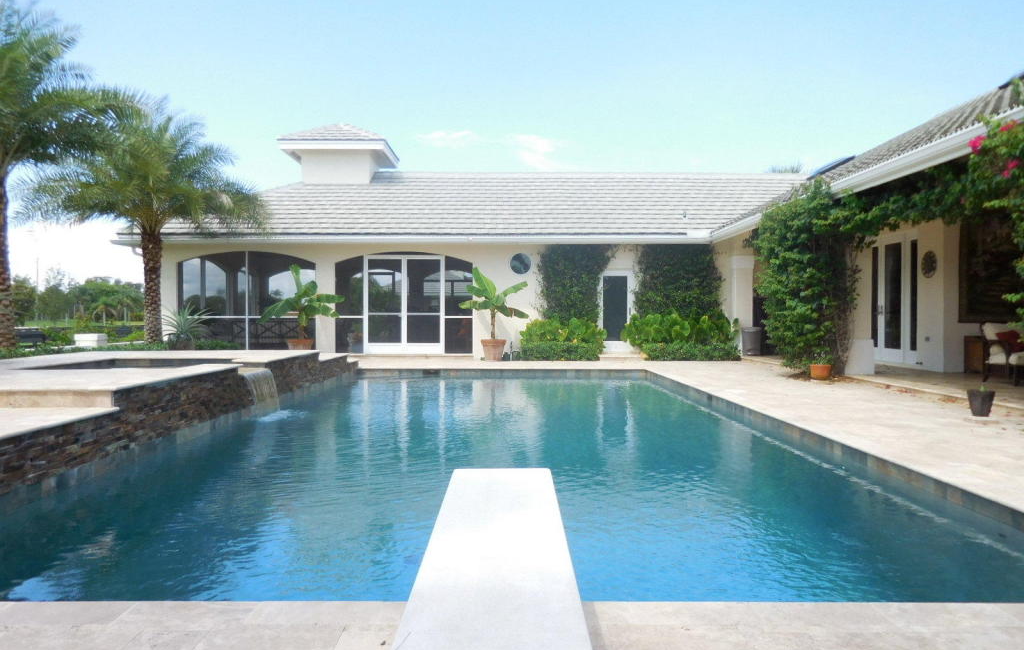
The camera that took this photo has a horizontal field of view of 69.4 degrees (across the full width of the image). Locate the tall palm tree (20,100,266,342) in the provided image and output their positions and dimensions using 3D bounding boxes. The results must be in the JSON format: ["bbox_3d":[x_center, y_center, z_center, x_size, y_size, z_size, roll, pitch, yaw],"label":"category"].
[{"bbox_3d":[-7.750,-2.130,15.600,4.900,5.150,4.800,0,1,-1],"label":"tall palm tree"}]

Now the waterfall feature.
[{"bbox_3d":[-3.250,0.870,9.600,0.280,0.540,0.950,0,1,-1],"label":"waterfall feature"}]

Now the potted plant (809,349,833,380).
[{"bbox_3d":[5.550,0.715,13.300,0.410,0.530,0.410,0,1,-1],"label":"potted plant"}]

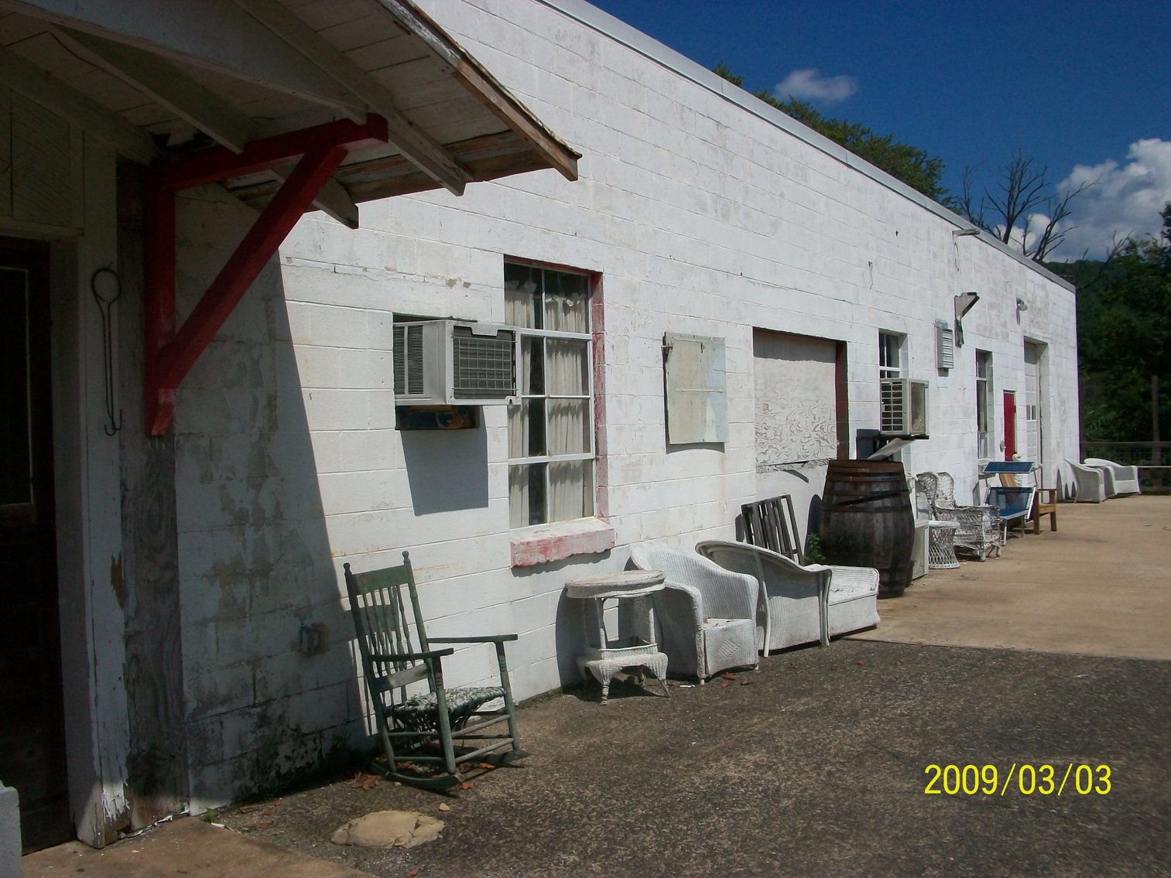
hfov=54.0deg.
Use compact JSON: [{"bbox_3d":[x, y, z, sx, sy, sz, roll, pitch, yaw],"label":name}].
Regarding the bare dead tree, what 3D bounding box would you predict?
[{"bbox_3d":[15.187,-4.286,39.976,5.500,10.800,5.000,-1,0,0],"label":"bare dead tree"}]

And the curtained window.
[{"bbox_3d":[-0.254,-0.280,7.298,0.100,1.630,1.120,-1,0,32],"label":"curtained window"}]

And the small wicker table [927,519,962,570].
[{"bbox_3d":[3.850,1.146,12.527,0.430,0.500,0.430,-2,0,32],"label":"small wicker table"}]

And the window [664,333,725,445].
[{"bbox_3d":[0.862,-0.379,8.799,0.050,0.830,1.020,-1,0,32],"label":"window"}]

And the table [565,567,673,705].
[{"bbox_3d":[0.197,1.197,6.981,0.590,0.700,0.560,-1,0,0],"label":"table"}]

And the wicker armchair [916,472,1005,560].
[{"bbox_3d":[4.325,0.877,13.355,0.850,1.000,0.770,-2,0,32],"label":"wicker armchair"}]

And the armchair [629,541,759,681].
[{"bbox_3d":[0.668,1.107,7.652,0.760,0.850,0.730,-1,0,43],"label":"armchair"}]

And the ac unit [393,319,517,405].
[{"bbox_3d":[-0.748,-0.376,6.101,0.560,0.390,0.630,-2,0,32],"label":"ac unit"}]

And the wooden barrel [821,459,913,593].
[{"bbox_3d":[2.612,0.825,10.698,0.870,1.234,0.870,-2,0,32],"label":"wooden barrel"}]

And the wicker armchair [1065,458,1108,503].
[{"bbox_3d":[9.523,0.788,21.878,0.720,0.820,0.750,-1,0,36],"label":"wicker armchair"}]

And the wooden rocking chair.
[{"bbox_3d":[-0.718,1.072,5.498,0.680,1.010,0.540,-1,0,28],"label":"wooden rocking chair"}]

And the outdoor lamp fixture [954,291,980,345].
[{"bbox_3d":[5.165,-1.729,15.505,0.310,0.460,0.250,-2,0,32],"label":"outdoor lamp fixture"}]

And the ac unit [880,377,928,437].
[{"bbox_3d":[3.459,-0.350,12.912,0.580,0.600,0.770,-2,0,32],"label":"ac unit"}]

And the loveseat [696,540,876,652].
[{"bbox_3d":[1.477,1.108,8.590,1.680,0.810,0.730,-2,0,-44],"label":"loveseat"}]

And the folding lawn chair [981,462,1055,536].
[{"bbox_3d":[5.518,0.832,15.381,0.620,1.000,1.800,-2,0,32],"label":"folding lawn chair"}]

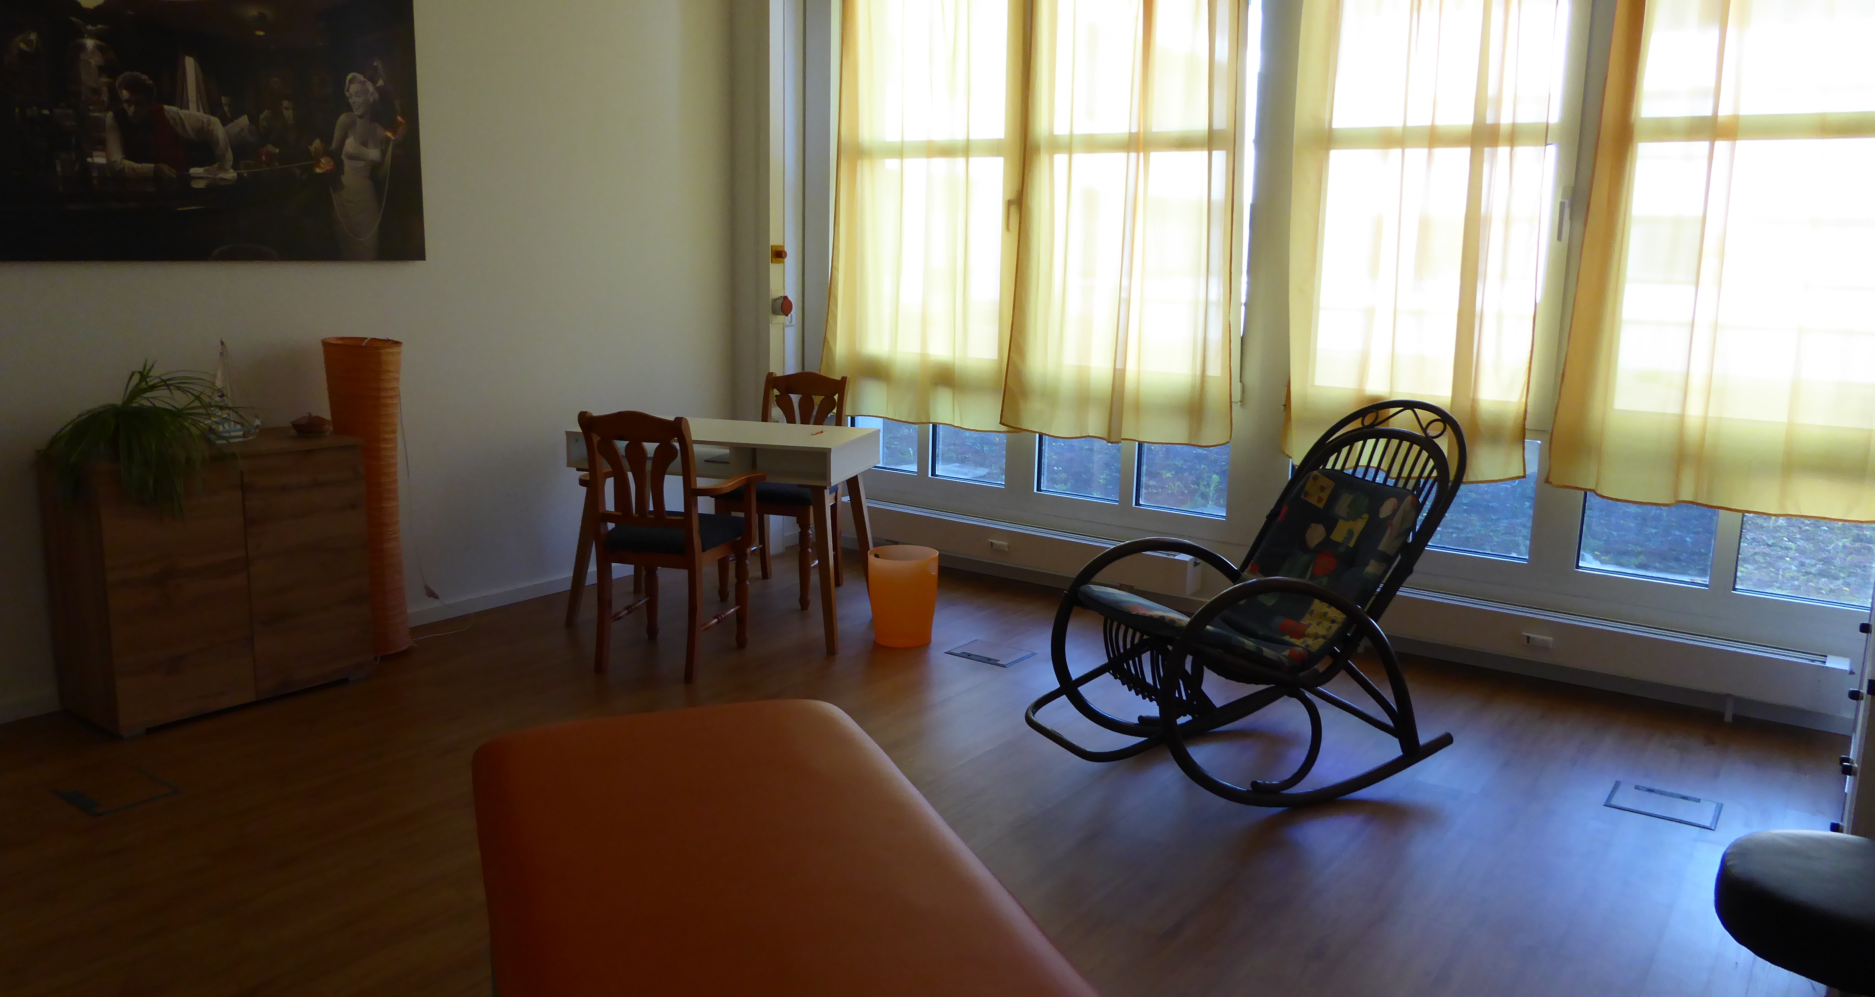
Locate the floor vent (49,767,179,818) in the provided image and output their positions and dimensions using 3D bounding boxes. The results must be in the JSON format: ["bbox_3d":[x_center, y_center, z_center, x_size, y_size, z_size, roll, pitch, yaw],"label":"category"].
[{"bbox_3d":[-2.248,0.798,3.560,0.260,0.010,0.200,9,14,36],"label":"floor vent"}]

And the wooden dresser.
[{"bbox_3d":[-2.361,0.240,4.267,0.386,0.828,0.790,10,14,37],"label":"wooden dresser"}]

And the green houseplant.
[{"bbox_3d":[-2.439,-0.171,3.952,0.450,0.460,0.540,10,14,37],"label":"green houseplant"}]

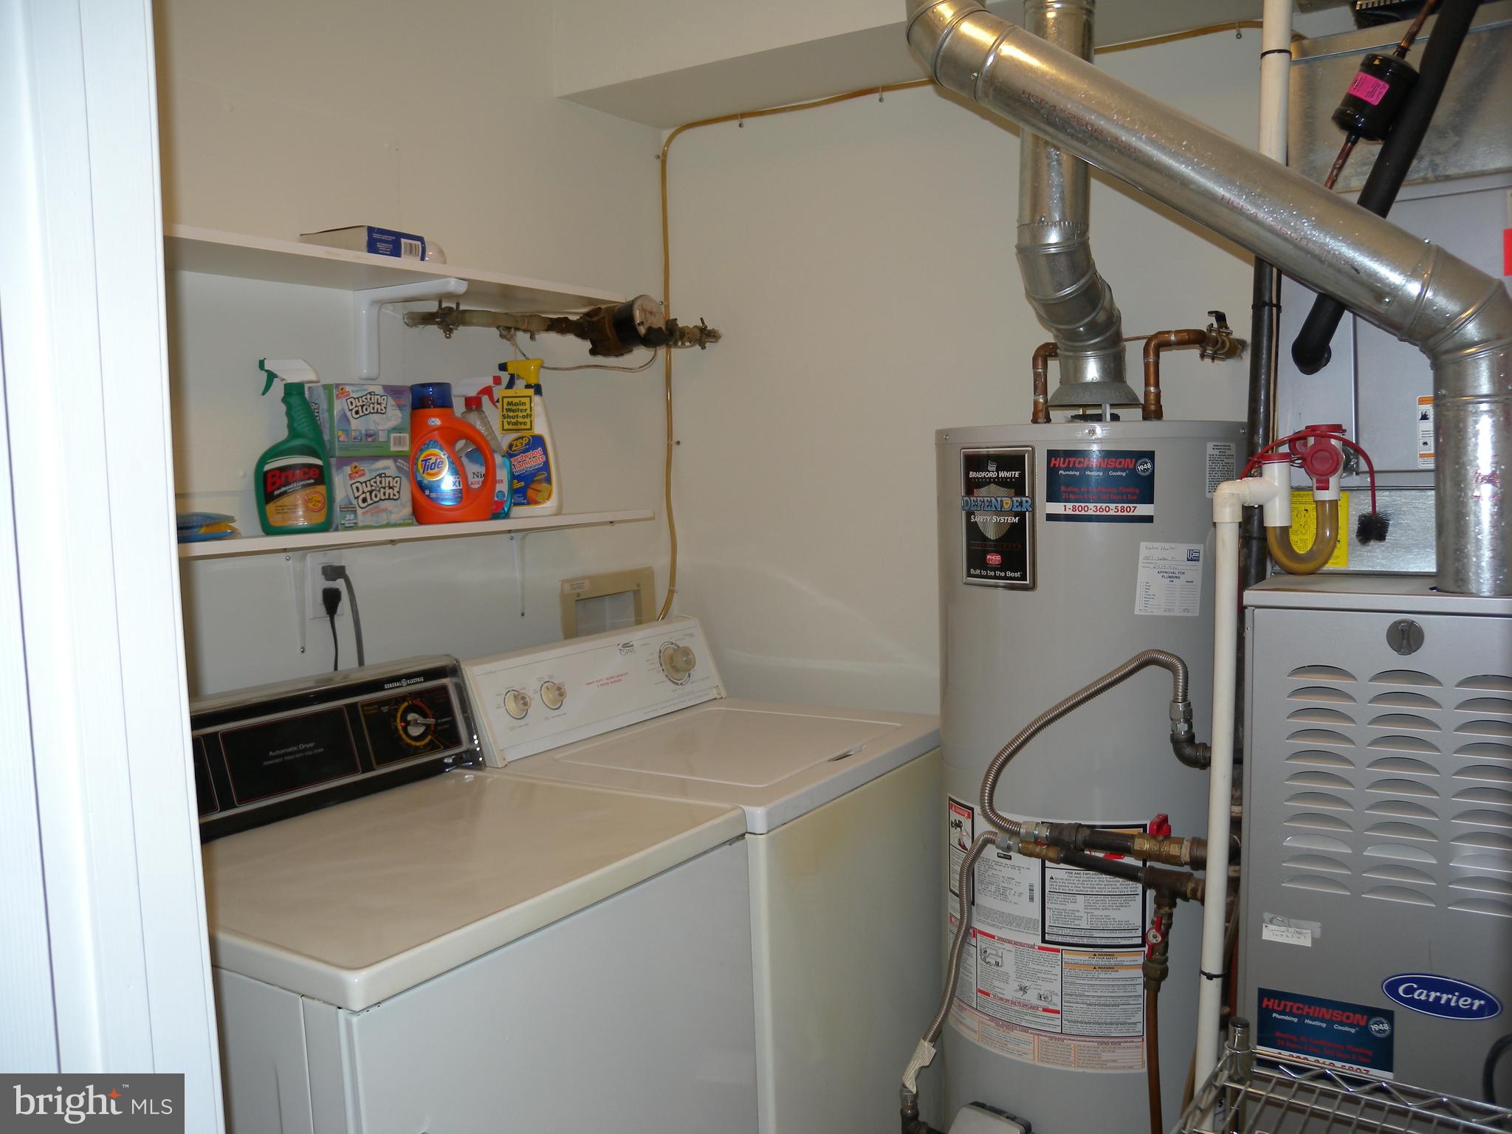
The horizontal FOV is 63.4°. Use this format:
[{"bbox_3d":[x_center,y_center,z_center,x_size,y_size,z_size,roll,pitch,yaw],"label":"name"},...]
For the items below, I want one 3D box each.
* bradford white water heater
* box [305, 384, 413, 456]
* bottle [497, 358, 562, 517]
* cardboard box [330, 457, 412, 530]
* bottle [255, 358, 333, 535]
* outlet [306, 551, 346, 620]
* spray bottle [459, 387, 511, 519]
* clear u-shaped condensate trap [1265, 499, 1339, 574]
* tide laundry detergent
[{"bbox_3d":[0.554,0.491,2.042,0.550,1.448,0.508,-6,7,-44],"label":"bradford white water heater"},{"bbox_3d":[-0.620,-0.227,1.920,0.075,0.111,0.133,2,6,39],"label":"box"},{"bbox_3d":[-0.419,-0.238,2.270,0.108,0.284,0.064,-3,5,-14],"label":"bottle"},{"bbox_3d":[-0.620,-0.116,1.928,0.071,0.112,0.133,2,6,36],"label":"cardboard box"},{"bbox_3d":[-0.689,-0.178,1.825,0.063,0.260,0.108,3,6,40],"label":"bottle"},{"bbox_3d":[-0.732,0.032,2.087,0.012,0.116,0.072,2,6,33],"label":"outlet"},{"bbox_3d":[-0.506,-0.216,2.236,0.105,0.262,0.060,-4,6,-32],"label":"spray bottle"},{"bbox_3d":[0.755,-0.042,1.690,0.098,0.105,0.032,0,5,12],"label":"clear u-shaped condensate trap"},{"bbox_3d":[-0.522,-0.194,2.103,0.088,0.240,0.156,3,7,44],"label":"tide laundry detergent"}]

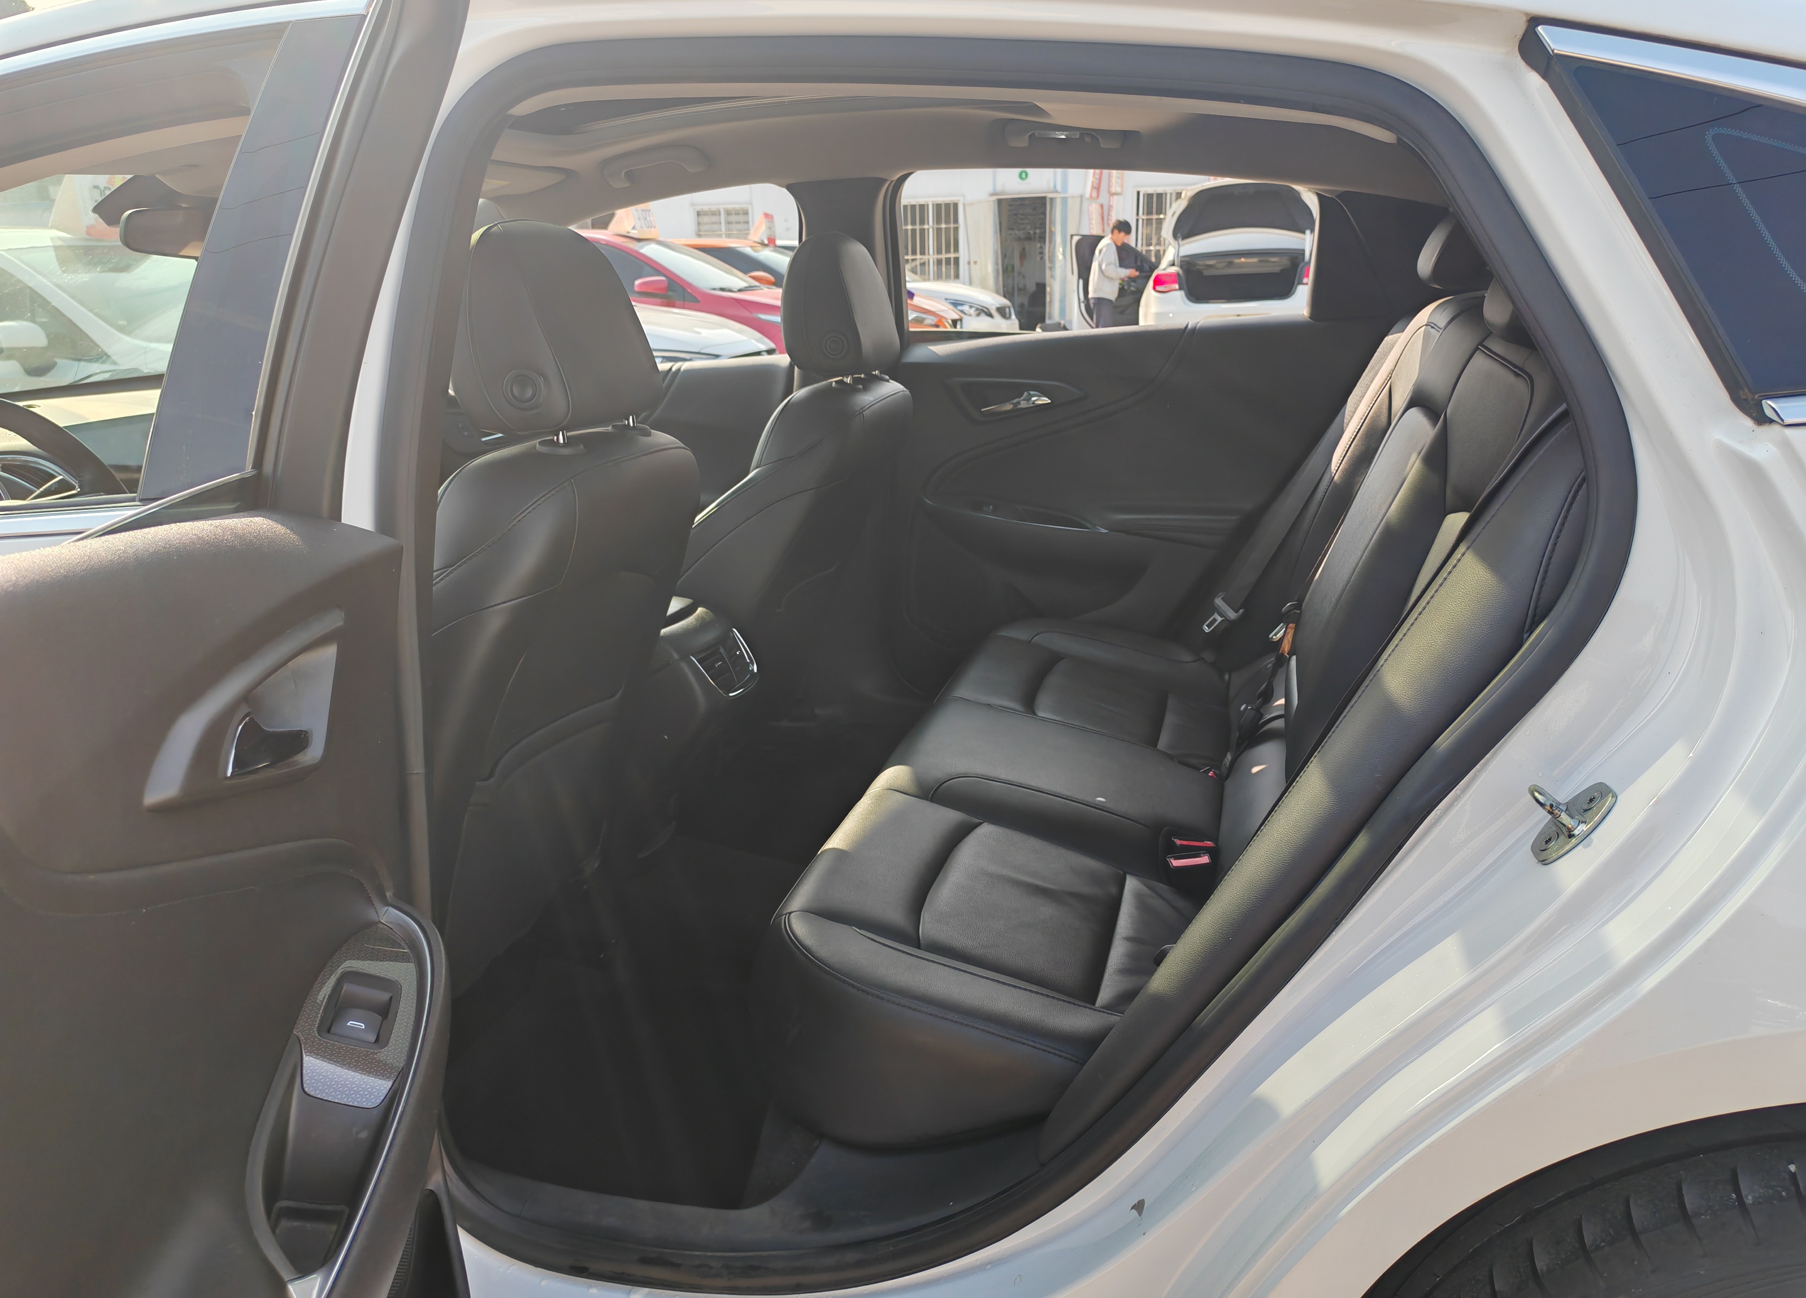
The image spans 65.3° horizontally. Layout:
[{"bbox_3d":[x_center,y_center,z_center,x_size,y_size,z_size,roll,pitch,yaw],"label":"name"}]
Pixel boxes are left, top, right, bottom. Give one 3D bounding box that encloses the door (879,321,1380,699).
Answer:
[{"bbox_3d":[0.396,-0.213,2.462,0.880,0.670,0.130,4,15,13],"label":"door"}]

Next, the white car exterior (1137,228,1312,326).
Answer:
[{"bbox_3d":[3.533,-3.575,14.600,1.850,1.470,4.750,4,15,13],"label":"white car exterior"}]

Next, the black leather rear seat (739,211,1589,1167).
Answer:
[{"bbox_3d":[0.403,-0.099,1.735,0.810,0.860,1.340,4,15,13],"label":"black leather rear seat"}]

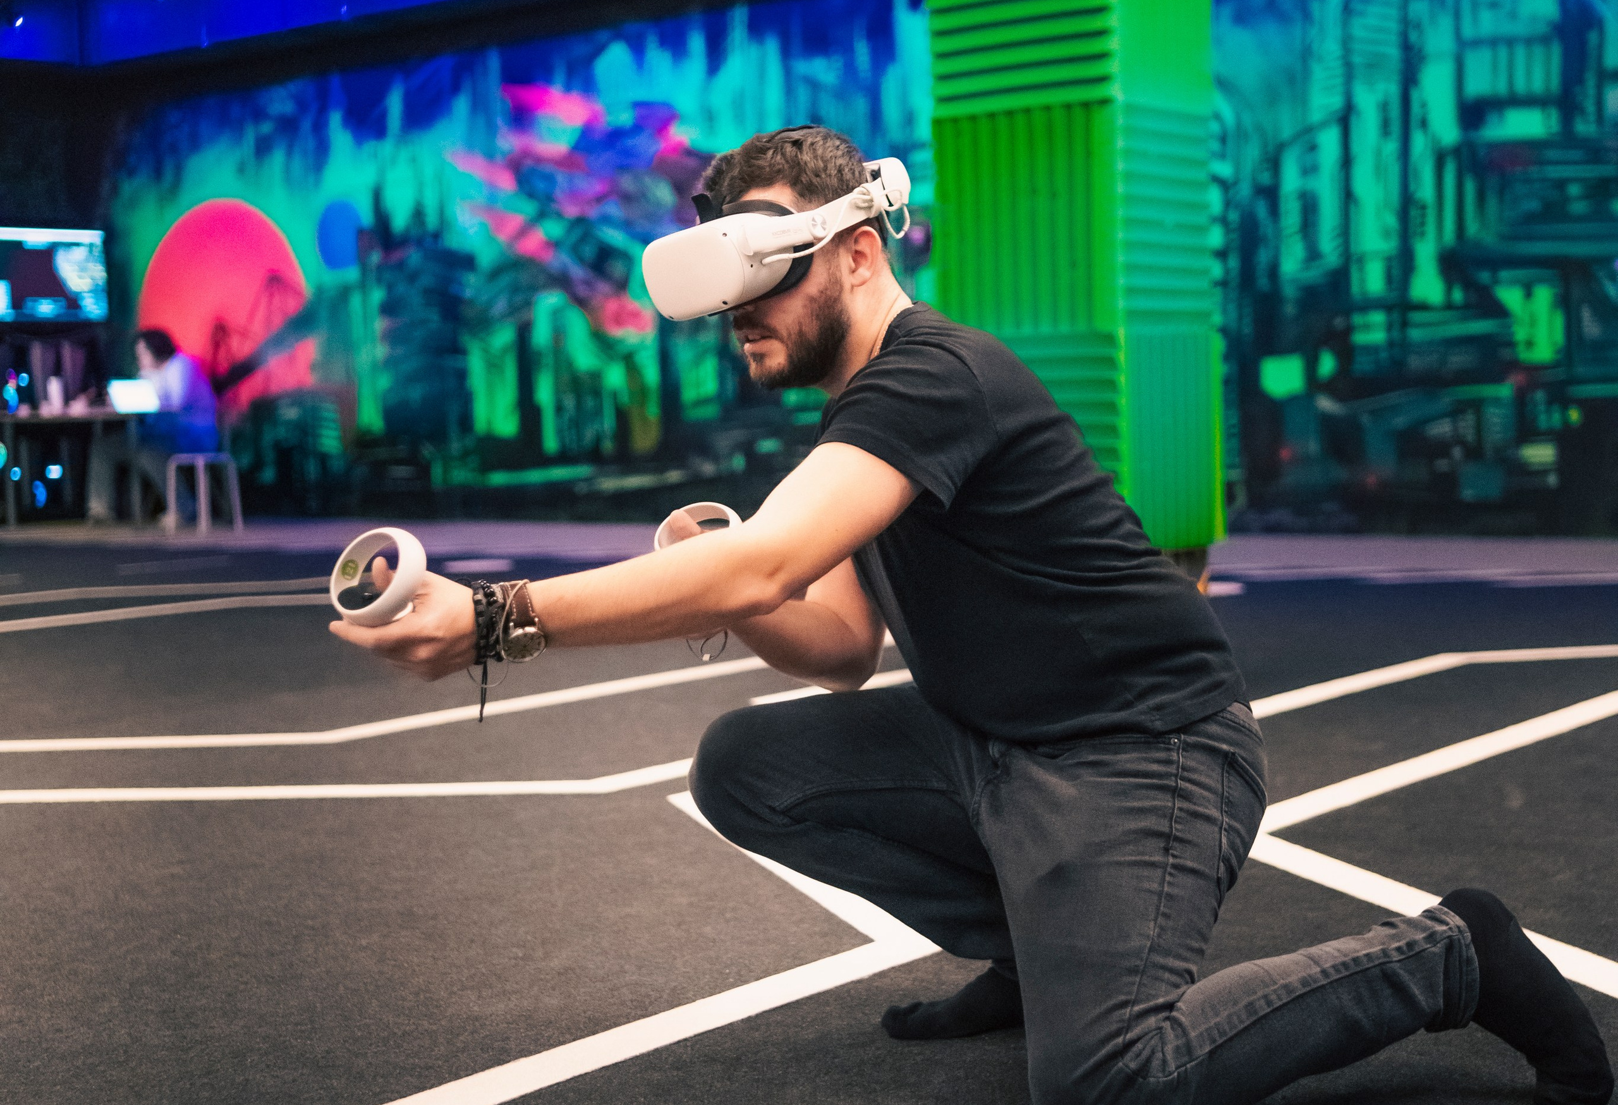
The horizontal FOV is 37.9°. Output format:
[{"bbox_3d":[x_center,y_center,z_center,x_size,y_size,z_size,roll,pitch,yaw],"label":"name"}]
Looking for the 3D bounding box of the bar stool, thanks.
[{"bbox_3d":[-3.800,-0.362,14.800,0.380,0.500,0.380,2,5,44],"label":"bar stool"}]

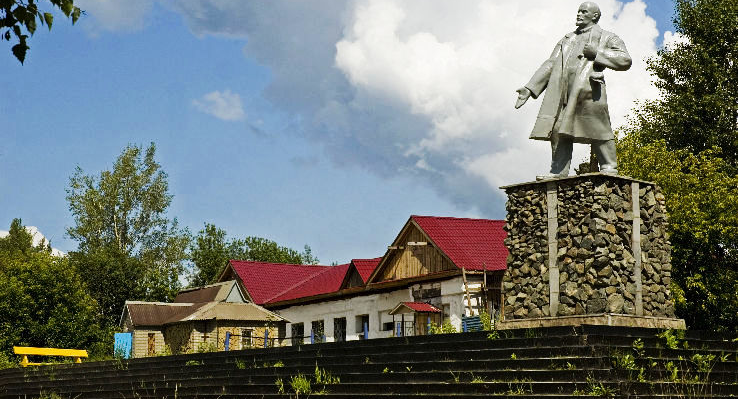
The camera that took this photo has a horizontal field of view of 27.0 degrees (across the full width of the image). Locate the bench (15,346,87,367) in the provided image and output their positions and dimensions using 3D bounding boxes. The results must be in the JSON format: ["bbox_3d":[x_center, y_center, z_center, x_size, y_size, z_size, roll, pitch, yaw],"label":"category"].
[{"bbox_3d":[-8.455,4.314,40.792,2.150,0.800,0.600,7,-10,-42],"label":"bench"}]

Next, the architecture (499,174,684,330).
[{"bbox_3d":[3.210,0.899,22.082,1.930,2.140,1.930,-8,-11,44],"label":"architecture"}]

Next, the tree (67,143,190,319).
[{"bbox_3d":[-13.151,3.809,83.251,6.700,13.400,6.300,0,-8,0],"label":"tree"}]

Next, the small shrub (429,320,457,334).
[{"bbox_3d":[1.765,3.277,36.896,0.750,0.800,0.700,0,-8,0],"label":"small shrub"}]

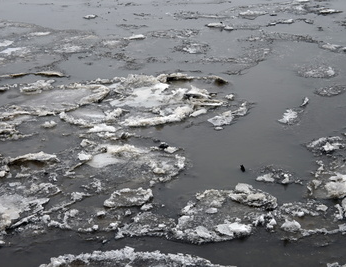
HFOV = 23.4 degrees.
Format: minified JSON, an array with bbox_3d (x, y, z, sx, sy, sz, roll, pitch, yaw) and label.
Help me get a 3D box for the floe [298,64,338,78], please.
[{"bbox_3d":[7.600,-3.267,43.790,2.018,0.150,2.153,3,18,10],"label":"floe"}]

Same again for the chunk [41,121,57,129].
[{"bbox_3d":[-5.159,-0.377,34.815,0.647,0.200,0.385,-3,18,-8],"label":"chunk"}]

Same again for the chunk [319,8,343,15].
[{"bbox_3d":[9.391,-7.273,49.540,1.352,0.216,0.736,0,18,0],"label":"chunk"}]

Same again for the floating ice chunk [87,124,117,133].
[{"bbox_3d":[-2.908,-0.207,34.375,1.221,0.150,0.510,-2,18,-5],"label":"floating ice chunk"}]

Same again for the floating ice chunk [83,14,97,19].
[{"bbox_3d":[-4.732,-6.735,47.959,0.771,0.170,0.706,0,18,0],"label":"floating ice chunk"}]

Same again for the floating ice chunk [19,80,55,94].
[{"bbox_3d":[-5.324,-1.849,32.762,1.349,0.270,1.410,0,18,0],"label":"floating ice chunk"}]

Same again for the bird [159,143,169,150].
[{"bbox_3d":[-0.321,0.509,31.442,0.380,0.220,0.170,0,18,-1],"label":"bird"}]

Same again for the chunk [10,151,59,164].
[{"bbox_3d":[-4.137,0.696,24.905,1.421,0.284,0.563,0,18,0],"label":"chunk"}]

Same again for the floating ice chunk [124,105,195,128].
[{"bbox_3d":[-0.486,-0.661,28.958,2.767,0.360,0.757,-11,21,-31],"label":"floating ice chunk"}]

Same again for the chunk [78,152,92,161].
[{"bbox_3d":[-2.666,0.690,25.186,0.403,0.121,0.404,0,18,0],"label":"chunk"}]

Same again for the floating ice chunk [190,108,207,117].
[{"bbox_3d":[0.922,-0.741,29.572,0.603,0.133,0.514,0,18,0],"label":"floating ice chunk"}]

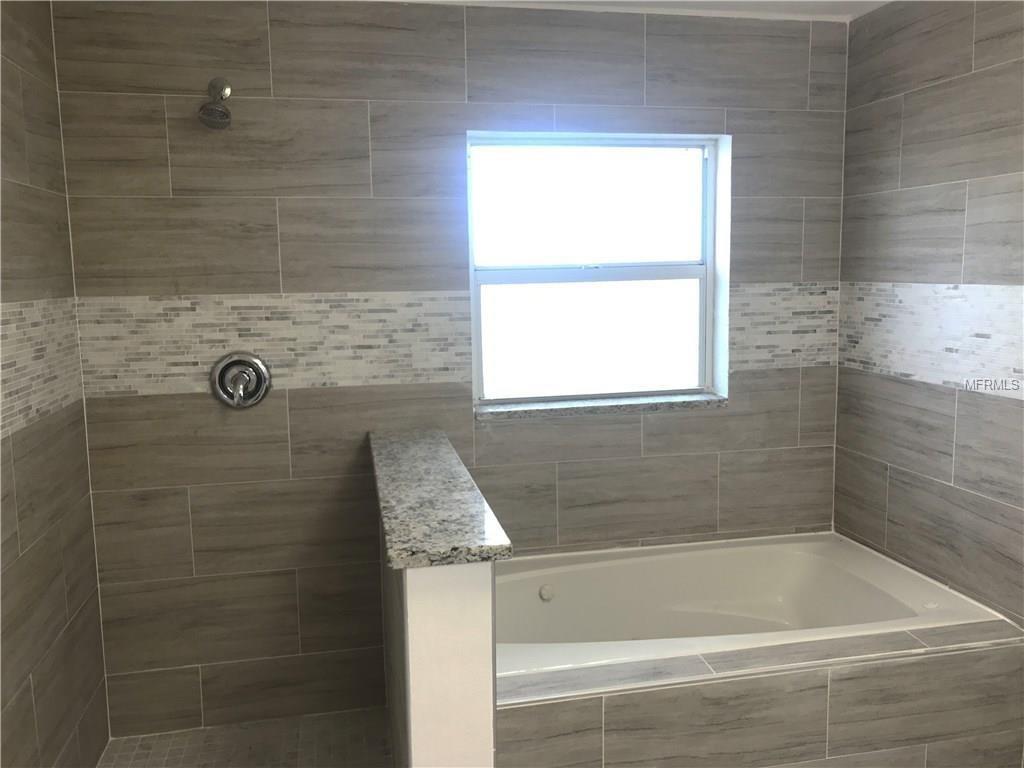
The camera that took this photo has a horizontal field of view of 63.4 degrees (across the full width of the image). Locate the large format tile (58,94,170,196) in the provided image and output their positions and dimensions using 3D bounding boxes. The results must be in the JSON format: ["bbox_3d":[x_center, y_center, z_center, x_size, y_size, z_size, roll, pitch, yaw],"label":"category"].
[{"bbox_3d":[-1.206,-0.726,2.526,0.297,0.302,0.010,-2,8,-11],"label":"large format tile"}]

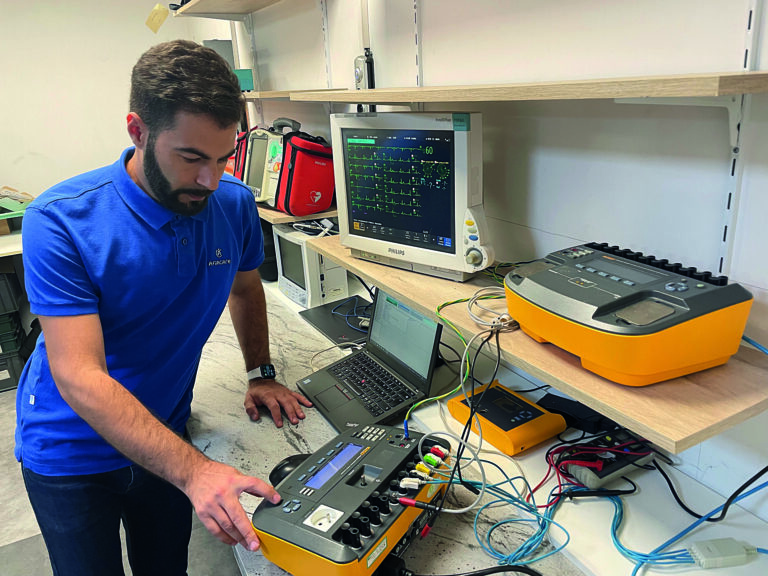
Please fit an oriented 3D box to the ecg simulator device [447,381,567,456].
[{"bbox_3d":[0.259,0.266,1.243,0.150,0.048,0.214,-14,22,-27],"label":"ecg simulator device"}]

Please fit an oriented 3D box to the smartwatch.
[{"bbox_3d":[-0.309,0.213,1.455,0.066,0.038,0.054,-13,10,-26],"label":"smartwatch"}]

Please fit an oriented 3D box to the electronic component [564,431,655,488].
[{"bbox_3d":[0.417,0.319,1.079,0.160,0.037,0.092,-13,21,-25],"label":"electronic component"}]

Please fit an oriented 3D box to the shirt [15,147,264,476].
[{"bbox_3d":[-0.460,0.036,1.080,0.330,0.630,0.470,27,32,25],"label":"shirt"}]

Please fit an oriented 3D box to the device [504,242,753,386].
[{"bbox_3d":[0.355,0.023,0.924,0.233,0.126,0.315,-13,21,-25],"label":"device"}]

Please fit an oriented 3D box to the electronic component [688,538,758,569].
[{"bbox_3d":[0.510,0.397,0.866,0.089,0.018,0.036,-5,19,-2],"label":"electronic component"}]

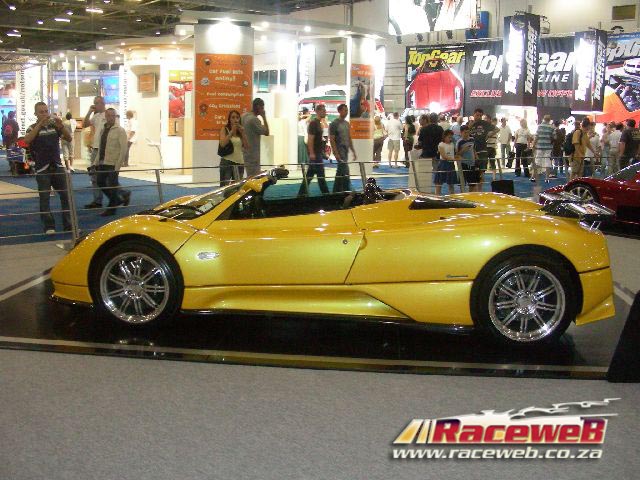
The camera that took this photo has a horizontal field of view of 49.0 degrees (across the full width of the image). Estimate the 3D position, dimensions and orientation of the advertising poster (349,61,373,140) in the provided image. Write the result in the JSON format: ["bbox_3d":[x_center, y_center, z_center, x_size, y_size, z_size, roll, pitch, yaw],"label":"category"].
[{"bbox_3d":[1.181,-3.849,19.527,0.695,2.011,0.100,2,10,6],"label":"advertising poster"}]

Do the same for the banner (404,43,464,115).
[{"bbox_3d":[4.423,-6.123,27.142,2.791,2.684,0.100,10,13,43],"label":"banner"}]

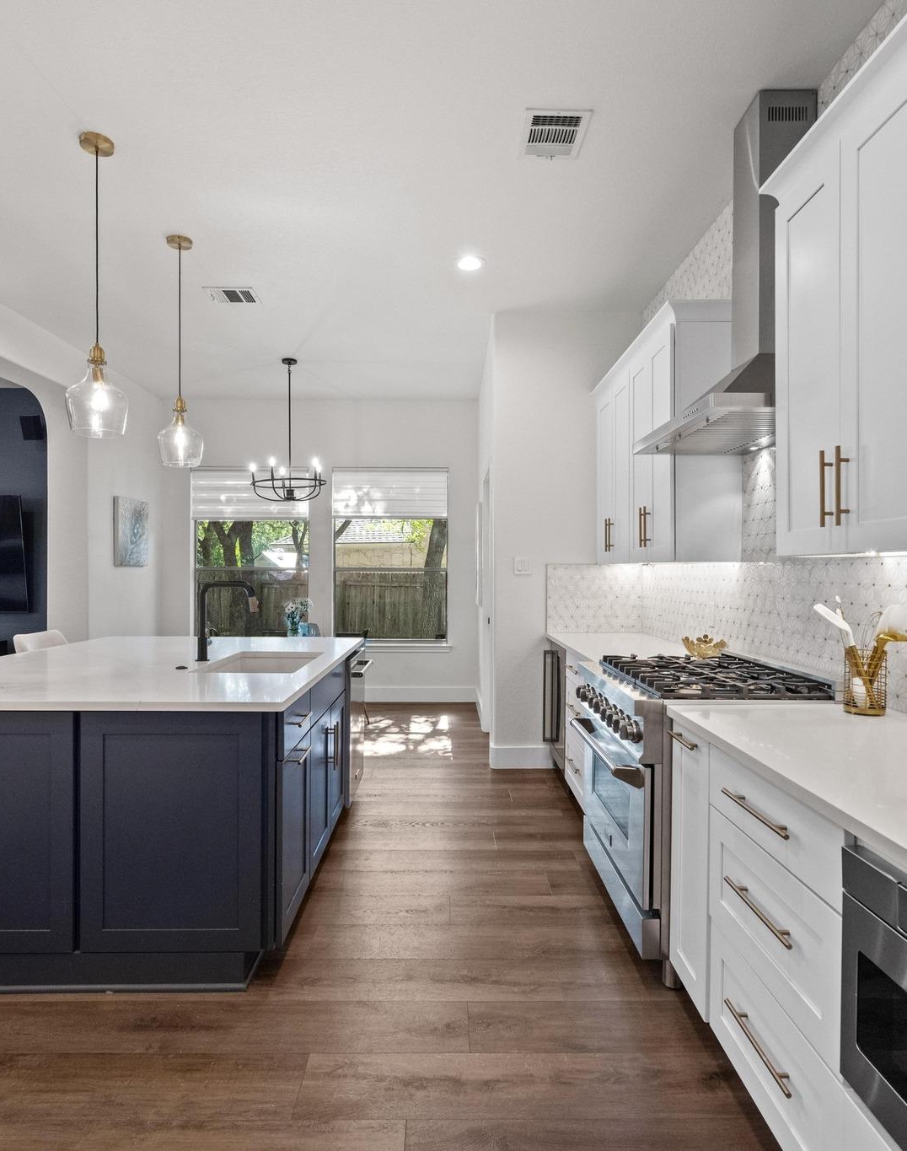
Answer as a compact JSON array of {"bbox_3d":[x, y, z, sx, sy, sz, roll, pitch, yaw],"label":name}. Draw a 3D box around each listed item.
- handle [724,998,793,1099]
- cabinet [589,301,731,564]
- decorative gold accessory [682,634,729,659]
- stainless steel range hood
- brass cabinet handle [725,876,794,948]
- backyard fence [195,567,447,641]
[{"bbox_3d":[0.687,1.058,1.514,0.033,0.012,0.298,0,0,-1],"label":"handle"},{"bbox_3d":[1.101,-0.631,3.695,0.362,1.143,1.540,0,0,-1],"label":"cabinet"},{"bbox_3d":[1.187,0.339,3.171,0.220,0.115,0.220,0,0,-1],"label":"decorative gold accessory"},{"bbox_3d":[1.073,-1.158,2.565,0.505,1.238,0.890,0,0,-1],"label":"stainless steel range hood"},{"bbox_3d":[0.685,0.745,1.499,0.036,0.013,0.305,0,0,-1],"label":"brass cabinet handle"},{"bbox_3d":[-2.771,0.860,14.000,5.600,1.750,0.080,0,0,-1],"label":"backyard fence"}]

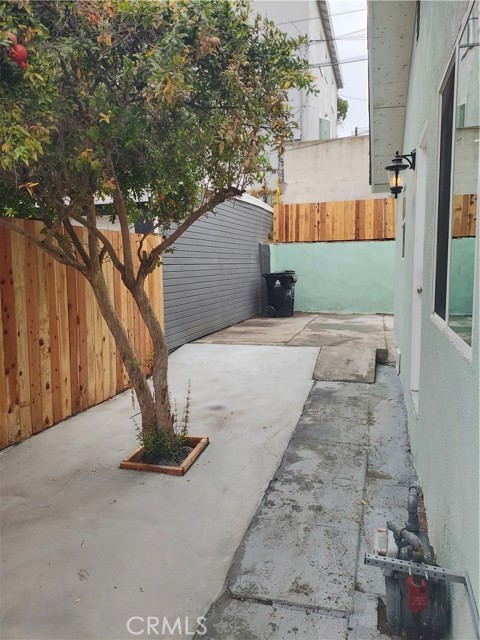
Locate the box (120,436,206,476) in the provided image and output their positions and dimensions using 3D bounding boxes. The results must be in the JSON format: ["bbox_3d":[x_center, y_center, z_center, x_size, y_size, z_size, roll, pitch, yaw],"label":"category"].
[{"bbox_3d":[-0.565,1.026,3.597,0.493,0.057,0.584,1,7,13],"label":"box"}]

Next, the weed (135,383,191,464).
[{"bbox_3d":[-0.613,0.781,3.615,0.410,0.530,0.360,0,7,0],"label":"weed"}]

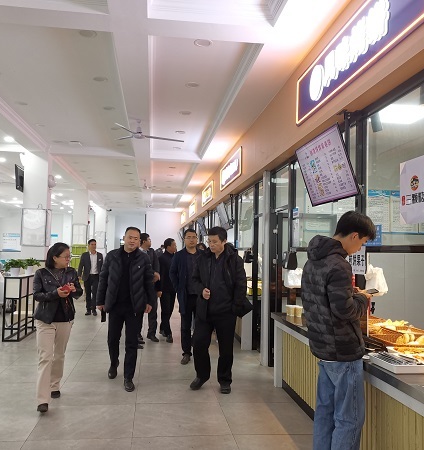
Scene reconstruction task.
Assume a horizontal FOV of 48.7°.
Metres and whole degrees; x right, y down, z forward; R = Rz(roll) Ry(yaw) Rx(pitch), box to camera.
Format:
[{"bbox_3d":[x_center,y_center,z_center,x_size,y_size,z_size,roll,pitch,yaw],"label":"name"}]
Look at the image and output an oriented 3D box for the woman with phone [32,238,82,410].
[{"bbox_3d":[-1.469,0.923,4.447,0.460,1.530,0.400,4,-4,-41],"label":"woman with phone"}]

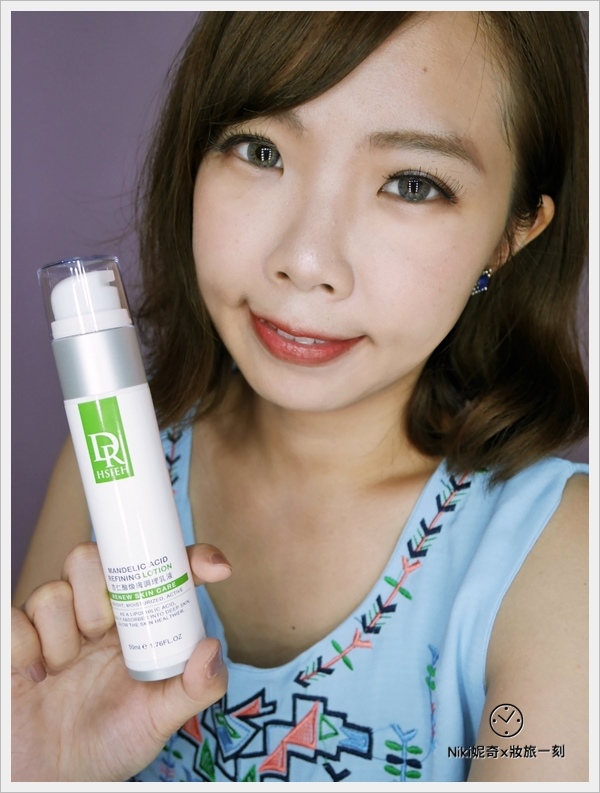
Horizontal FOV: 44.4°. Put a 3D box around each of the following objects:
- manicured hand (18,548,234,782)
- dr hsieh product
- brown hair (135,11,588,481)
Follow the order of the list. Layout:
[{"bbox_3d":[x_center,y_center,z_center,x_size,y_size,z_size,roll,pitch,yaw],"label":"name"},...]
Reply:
[{"bbox_3d":[-0.077,0.117,0.300,0.102,0.115,0.070,1,9,-5],"label":"manicured hand"},{"bbox_3d":[-0.068,0.028,0.287,0.033,0.160,0.033,-12,2,1],"label":"dr hsieh product"},{"bbox_3d":[0.047,-0.106,0.393,0.230,0.270,0.205,12,16,8],"label":"brown hair"}]

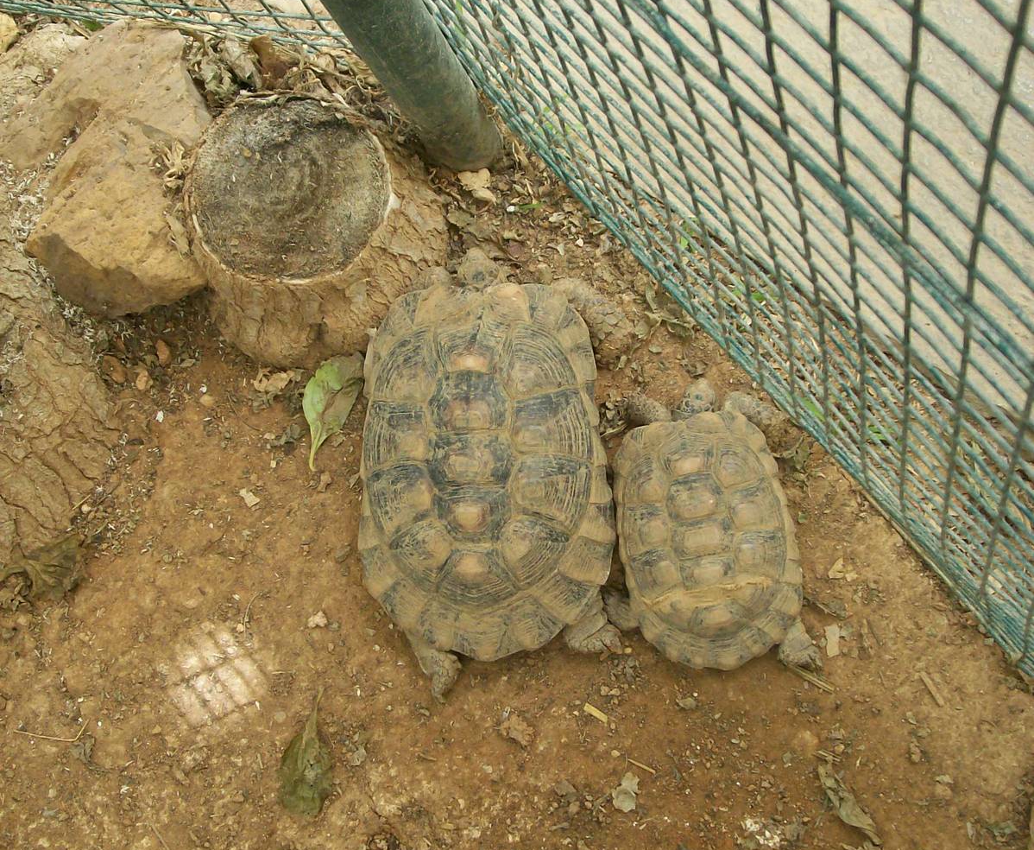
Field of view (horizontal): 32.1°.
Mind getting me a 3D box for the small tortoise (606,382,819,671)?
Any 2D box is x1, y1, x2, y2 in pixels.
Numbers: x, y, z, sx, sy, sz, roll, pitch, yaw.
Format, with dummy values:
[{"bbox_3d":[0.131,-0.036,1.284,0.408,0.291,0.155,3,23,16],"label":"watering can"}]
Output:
[{"bbox_3d":[0.132,0.068,1.264,0.155,0.090,0.209,-8,73,9],"label":"small tortoise"}]

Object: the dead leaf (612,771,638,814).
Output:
[{"bbox_3d":[0.077,0.258,1.264,0.017,0.008,0.025,9,76,14],"label":"dead leaf"}]

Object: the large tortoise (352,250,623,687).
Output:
[{"bbox_3d":[-0.020,0.019,1.286,0.205,0.135,0.332,-5,73,10],"label":"large tortoise"}]

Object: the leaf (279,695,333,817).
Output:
[{"bbox_3d":[-0.155,0.241,1.315,0.040,0.012,0.089,1,74,12],"label":"leaf"}]

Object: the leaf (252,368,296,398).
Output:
[{"bbox_3d":[-0.191,-0.036,1.402,0.035,0.014,0.021,-18,71,6],"label":"leaf"}]

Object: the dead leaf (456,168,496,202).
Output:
[{"bbox_3d":[-0.031,-0.187,1.413,0.025,0.012,0.034,-19,71,6],"label":"dead leaf"}]

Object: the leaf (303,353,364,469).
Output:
[{"bbox_3d":[-0.147,-0.013,1.380,0.041,0.025,0.095,14,78,15],"label":"leaf"}]

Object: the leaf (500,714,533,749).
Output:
[{"bbox_3d":[0.002,0.220,1.290,0.024,0.009,0.017,43,86,19],"label":"leaf"}]

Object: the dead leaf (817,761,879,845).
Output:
[{"bbox_3d":[0.228,0.260,1.228,0.018,0.015,0.064,-34,70,1],"label":"dead leaf"}]

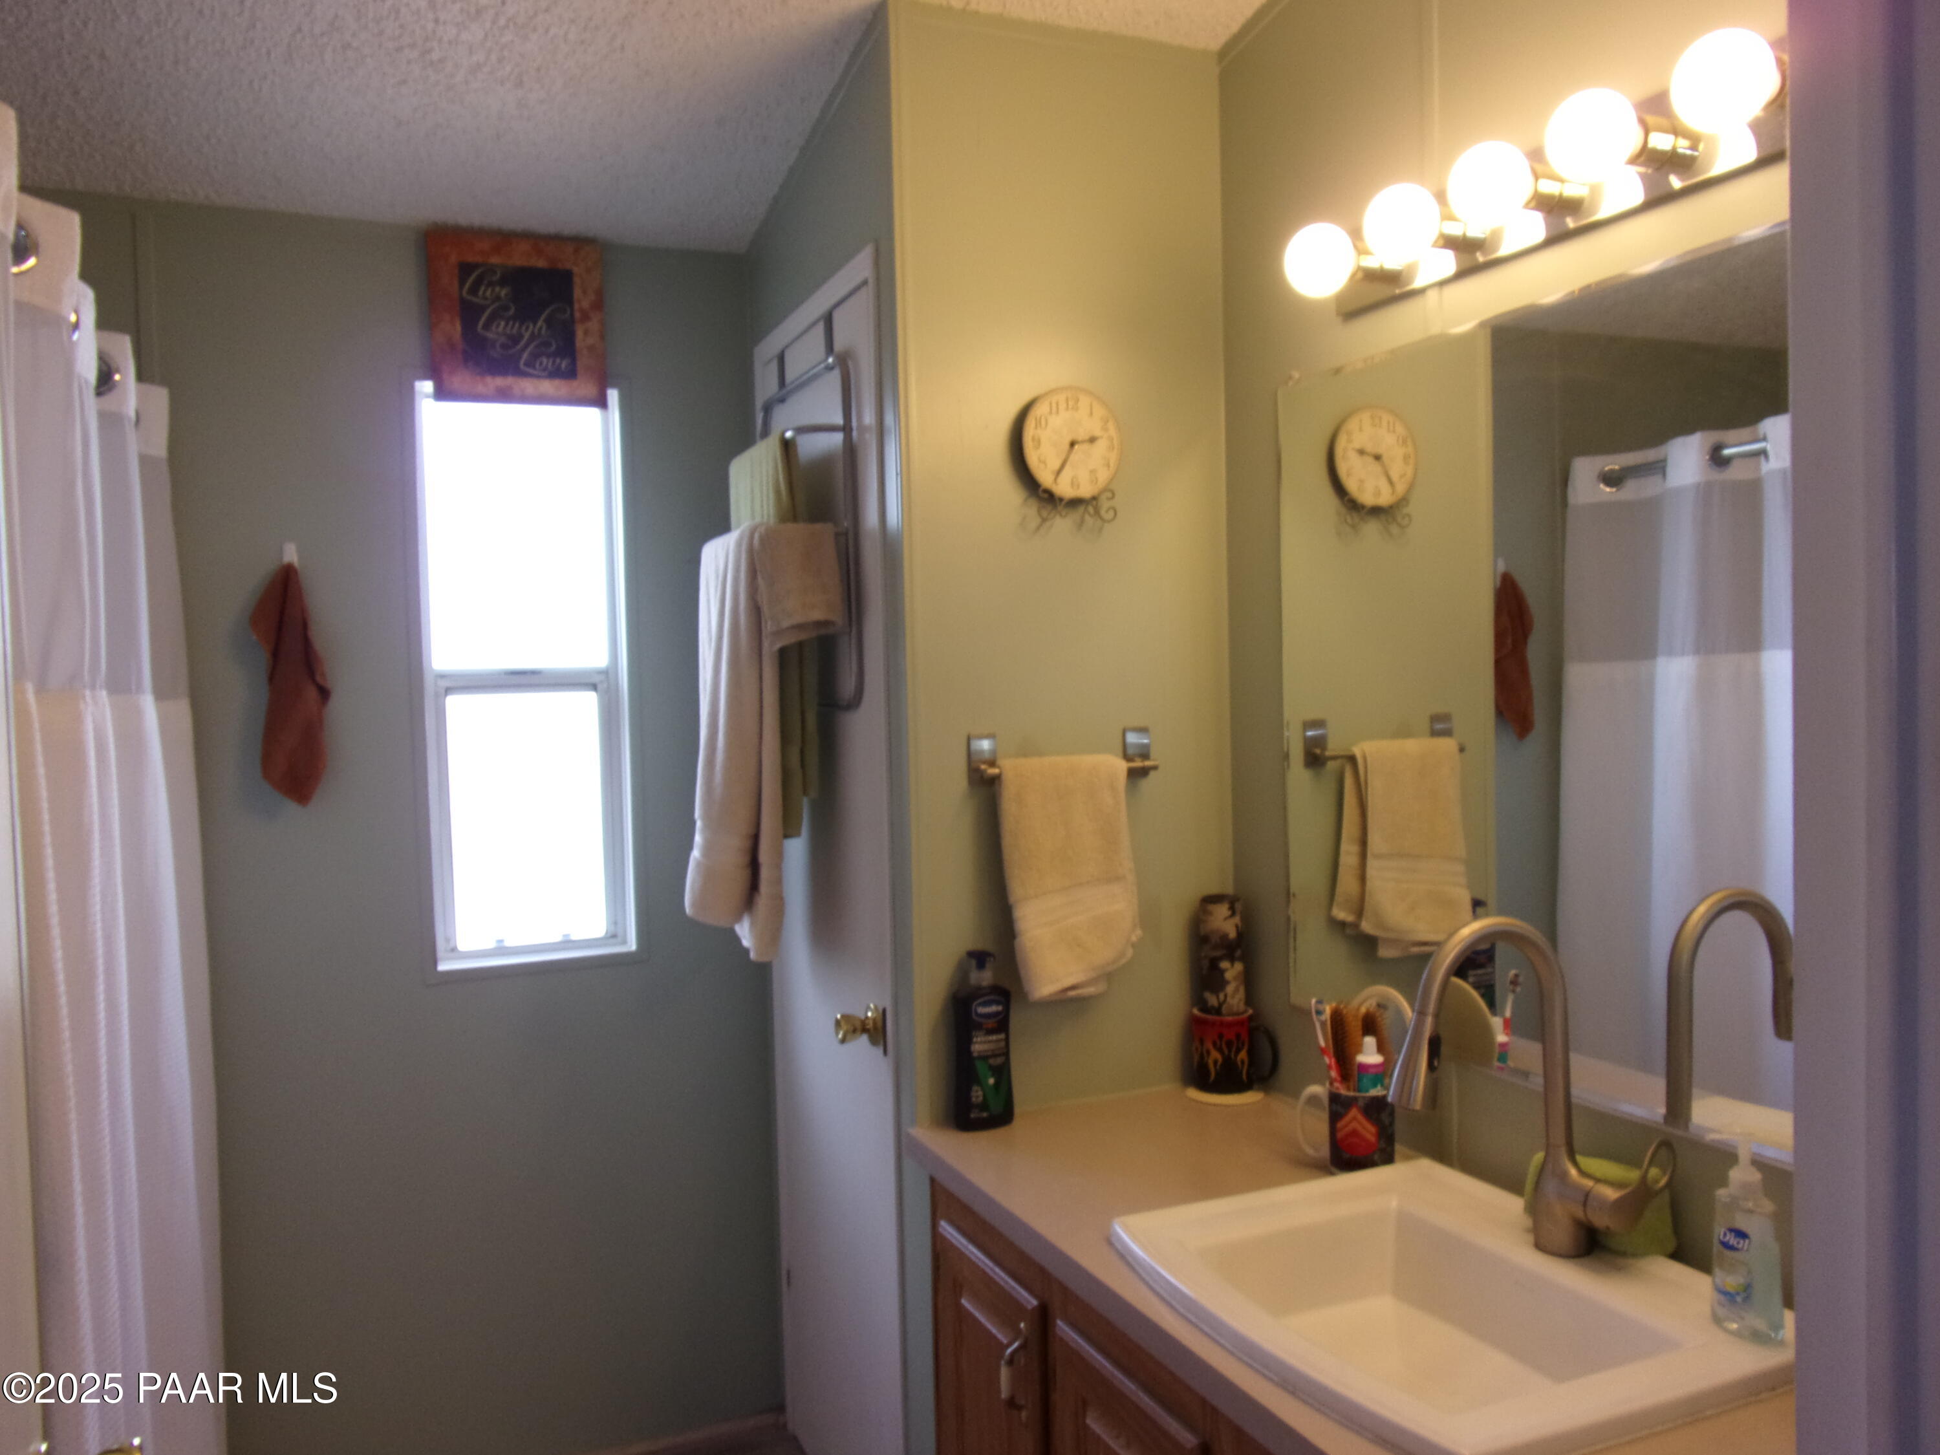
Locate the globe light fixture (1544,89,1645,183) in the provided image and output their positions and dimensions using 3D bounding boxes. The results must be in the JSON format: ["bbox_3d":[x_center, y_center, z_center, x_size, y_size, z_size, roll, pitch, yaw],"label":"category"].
[{"bbox_3d":[0.597,-0.568,1.294,0.082,0.082,0.082,-2,2,-26],"label":"globe light fixture"}]

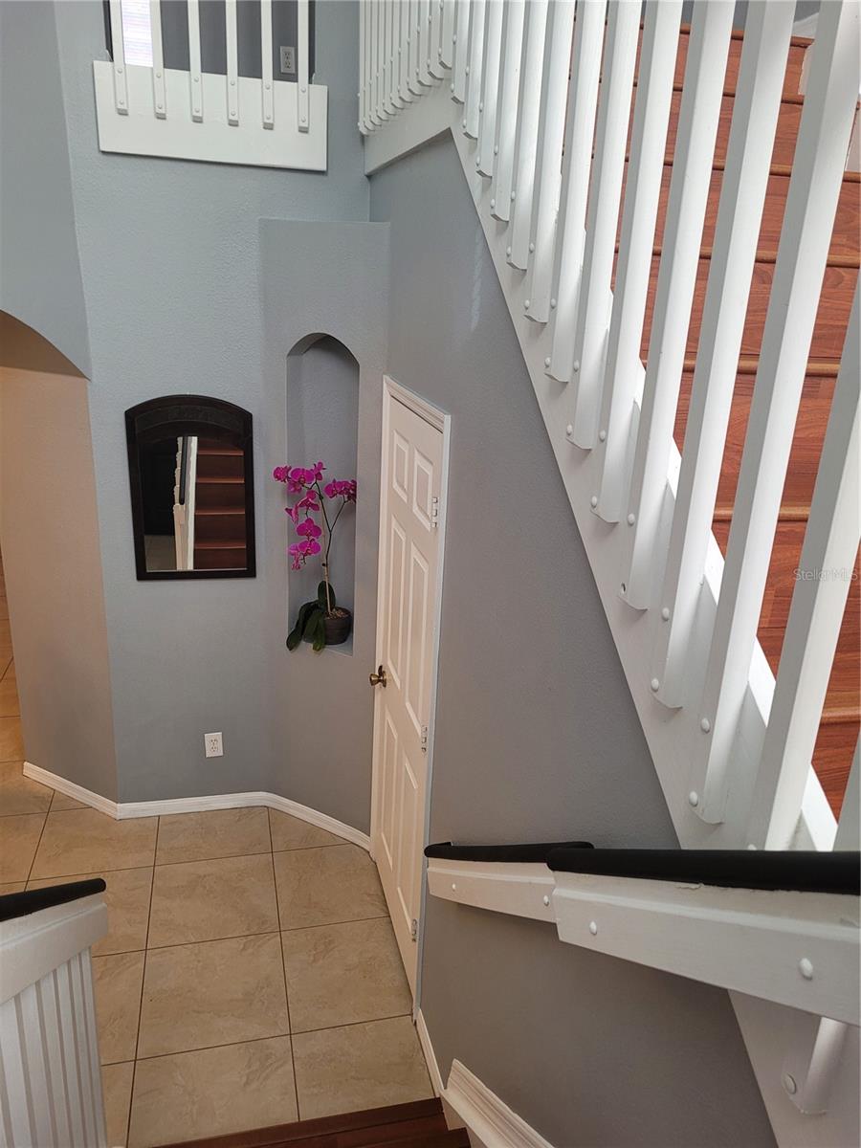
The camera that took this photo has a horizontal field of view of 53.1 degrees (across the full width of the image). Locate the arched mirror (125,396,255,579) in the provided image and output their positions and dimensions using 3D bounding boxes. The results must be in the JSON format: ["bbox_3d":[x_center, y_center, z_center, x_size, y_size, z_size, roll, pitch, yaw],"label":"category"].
[{"bbox_3d":[-0.997,-0.355,3.629,0.497,0.788,0.030,-2,19,-14],"label":"arched mirror"}]

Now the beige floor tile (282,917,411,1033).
[{"bbox_3d":[-0.319,1.490,3.225,0.440,0.010,0.498,-2,19,-14],"label":"beige floor tile"}]

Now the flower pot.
[{"bbox_3d":[-0.459,0.229,3.831,0.205,0.125,0.205,2,19,-1],"label":"flower pot"}]

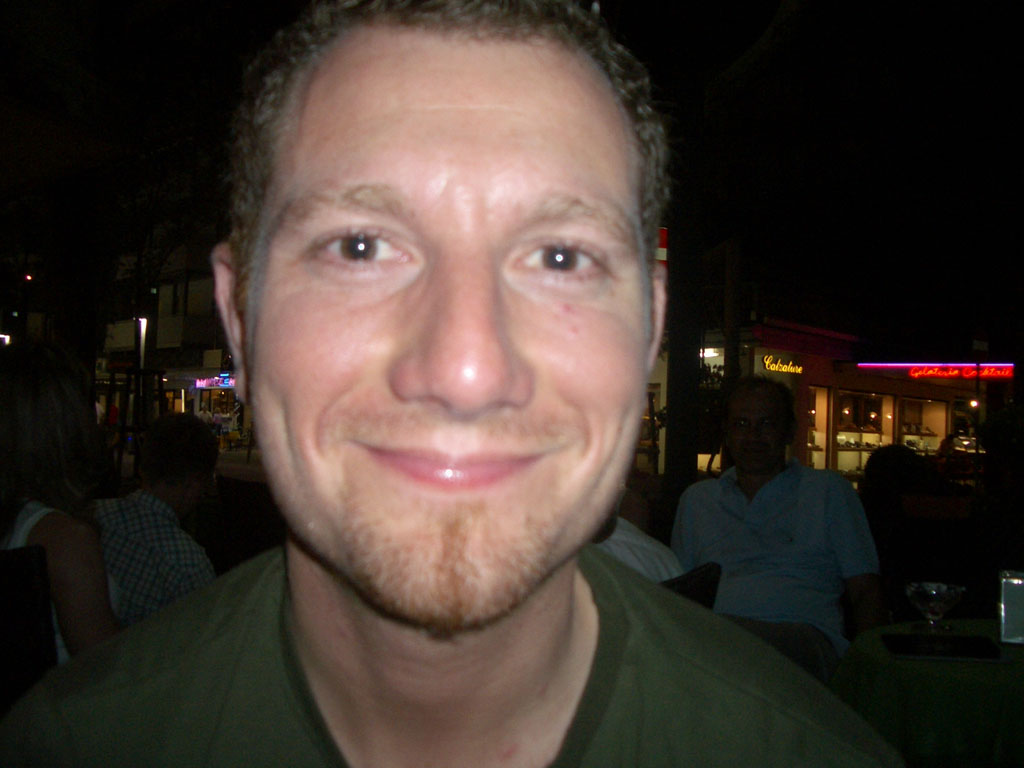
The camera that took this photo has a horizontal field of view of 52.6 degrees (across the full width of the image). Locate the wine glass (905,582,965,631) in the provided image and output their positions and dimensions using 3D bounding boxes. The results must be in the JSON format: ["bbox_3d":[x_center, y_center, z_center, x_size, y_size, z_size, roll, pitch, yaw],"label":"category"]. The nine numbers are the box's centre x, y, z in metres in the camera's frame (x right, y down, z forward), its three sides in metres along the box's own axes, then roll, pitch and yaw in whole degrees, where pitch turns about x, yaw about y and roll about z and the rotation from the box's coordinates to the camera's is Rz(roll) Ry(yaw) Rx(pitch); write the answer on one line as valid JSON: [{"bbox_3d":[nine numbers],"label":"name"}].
[{"bbox_3d":[0.845,0.448,2.070,0.119,0.088,0.119,1,-2,0],"label":"wine glass"}]

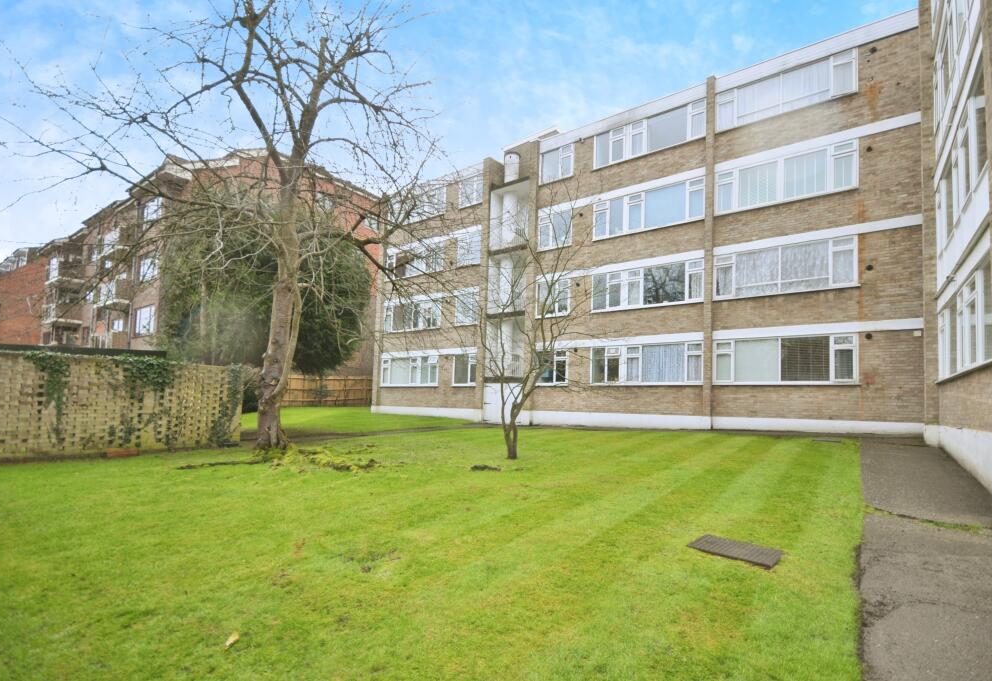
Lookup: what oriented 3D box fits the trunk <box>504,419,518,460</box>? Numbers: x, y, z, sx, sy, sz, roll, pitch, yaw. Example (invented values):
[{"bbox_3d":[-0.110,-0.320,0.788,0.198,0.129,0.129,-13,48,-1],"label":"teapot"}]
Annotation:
[{"bbox_3d":[0.305,1.935,8.950,0.250,0.800,0.220,1,-3,0],"label":"trunk"}]

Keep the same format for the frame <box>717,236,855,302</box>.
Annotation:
[{"bbox_3d":[8.120,-2.006,12.976,3.511,1.329,0.130,-1,-4,36],"label":"frame"}]

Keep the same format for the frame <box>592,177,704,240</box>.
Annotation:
[{"bbox_3d":[4.984,-4.328,15.217,3.728,1.288,0.130,-1,-4,36],"label":"frame"}]

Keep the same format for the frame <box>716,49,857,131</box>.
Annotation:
[{"bbox_3d":[8.140,-7.017,12.962,3.420,1.085,0.130,-1,-4,36],"label":"frame"}]

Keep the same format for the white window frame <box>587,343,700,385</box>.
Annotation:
[{"bbox_3d":[4.934,0.828,15.252,3.782,1.330,0.130,-1,-4,36],"label":"white window frame"}]

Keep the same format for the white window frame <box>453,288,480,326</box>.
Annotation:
[{"bbox_3d":[-1.245,-1.330,19.666,1.310,1.340,0.130,-1,-4,36],"label":"white window frame"}]

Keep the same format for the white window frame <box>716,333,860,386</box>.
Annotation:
[{"bbox_3d":[8.114,0.597,12.980,3.526,1.320,0.130,-1,-4,36],"label":"white window frame"}]

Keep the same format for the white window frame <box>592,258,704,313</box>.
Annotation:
[{"bbox_3d":[4.965,-1.767,15.230,3.744,1.306,0.130,-1,-4,36],"label":"white window frame"}]

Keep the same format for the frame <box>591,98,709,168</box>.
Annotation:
[{"bbox_3d":[5.006,-6.815,15.201,3.730,1.169,0.130,-1,-4,36],"label":"frame"}]

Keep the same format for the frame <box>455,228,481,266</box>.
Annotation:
[{"bbox_3d":[-1.168,-3.913,19.611,1.292,1.366,0.130,-1,-4,36],"label":"frame"}]

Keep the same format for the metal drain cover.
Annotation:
[{"bbox_3d":[1.991,1.737,3.791,0.630,0.040,0.460,-4,-7,43],"label":"metal drain cover"}]

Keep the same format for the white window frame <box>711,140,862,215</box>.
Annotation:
[{"bbox_3d":[8.130,-4.563,12.969,3.479,1.264,0.130,-1,-4,36],"label":"white window frame"}]

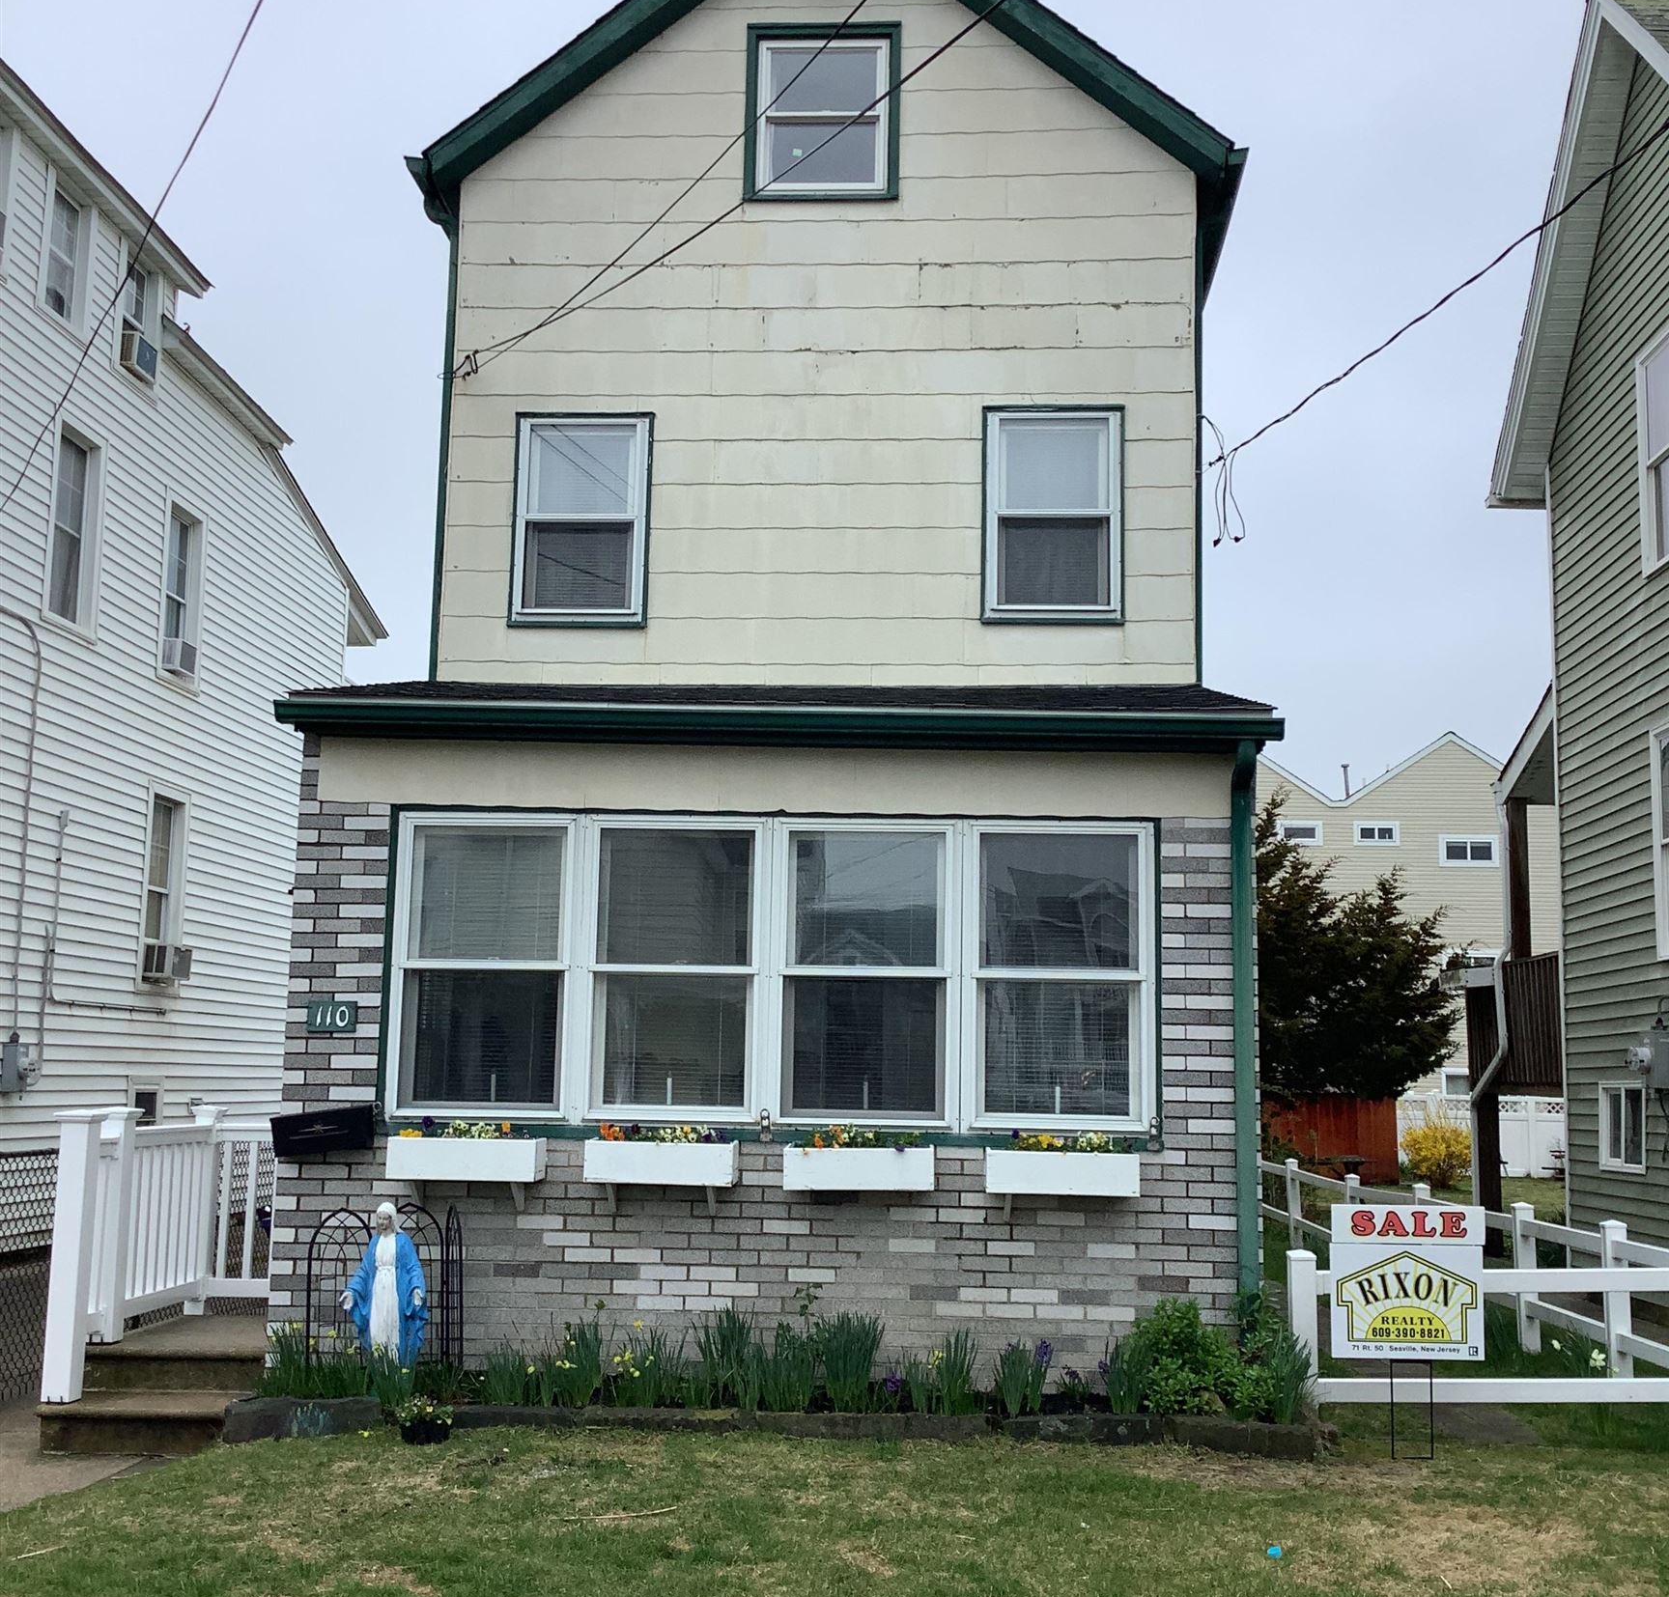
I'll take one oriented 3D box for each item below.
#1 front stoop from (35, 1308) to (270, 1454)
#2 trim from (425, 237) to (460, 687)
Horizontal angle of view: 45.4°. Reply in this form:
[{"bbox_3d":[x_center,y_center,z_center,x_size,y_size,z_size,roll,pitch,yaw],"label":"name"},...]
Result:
[{"bbox_3d":[-2.906,2.690,9.248,0.860,0.330,2.050,1,-8,3],"label":"front stoop"},{"bbox_3d":[-2.294,-2.013,11.662,0.090,2.730,0.100,1,-8,3],"label":"trim"}]

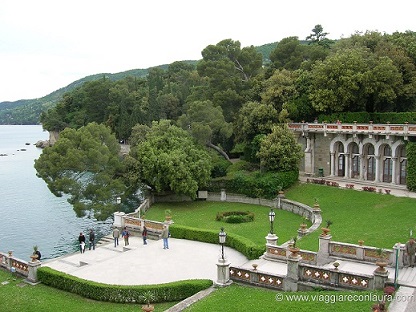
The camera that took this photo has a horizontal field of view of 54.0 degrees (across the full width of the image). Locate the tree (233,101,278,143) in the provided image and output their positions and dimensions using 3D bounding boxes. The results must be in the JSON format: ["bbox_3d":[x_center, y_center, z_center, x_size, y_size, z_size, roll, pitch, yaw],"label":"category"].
[{"bbox_3d":[7.707,-3.744,65.254,7.227,9.900,6.930,0,5,0],"label":"tree"}]

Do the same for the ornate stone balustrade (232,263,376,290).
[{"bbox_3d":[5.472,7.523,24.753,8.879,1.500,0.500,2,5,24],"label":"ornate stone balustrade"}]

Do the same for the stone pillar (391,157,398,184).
[{"bbox_3d":[22.982,1.811,50.230,0.495,3.316,0.495,-4,6,-37],"label":"stone pillar"}]

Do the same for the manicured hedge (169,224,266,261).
[{"bbox_3d":[0.489,7.249,35.140,10.255,0.841,2.082,4,6,43],"label":"manicured hedge"}]

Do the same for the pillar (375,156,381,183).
[{"bbox_3d":[20.603,1.589,49.803,0.530,3.311,0.530,-3,6,-33],"label":"pillar"}]

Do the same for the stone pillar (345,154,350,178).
[{"bbox_3d":[18.583,1.401,54.371,0.600,3.158,0.600,-4,6,-37],"label":"stone pillar"}]

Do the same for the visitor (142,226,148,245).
[{"bbox_3d":[-5.363,6.818,34.991,0.400,1.607,0.480,3,6,32],"label":"visitor"}]

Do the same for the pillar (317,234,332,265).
[{"bbox_3d":[8.334,6.795,29.163,0.693,2.059,0.693,3,5,30],"label":"pillar"}]

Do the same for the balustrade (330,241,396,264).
[{"bbox_3d":[10.471,6.667,27.940,4.109,1.069,0.416,3,5,30],"label":"balustrade"}]

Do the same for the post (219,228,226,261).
[{"bbox_3d":[0.974,5.579,25.949,0.480,2.075,0.480,2,5,27],"label":"post"}]

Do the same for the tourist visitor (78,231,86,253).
[{"bbox_3d":[-10.079,6.974,32.744,0.550,1.670,0.380,0,5,-6],"label":"tourist visitor"}]

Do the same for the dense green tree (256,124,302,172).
[{"bbox_3d":[9.974,-0.907,57.000,6.000,6.700,5.600,0,5,0],"label":"dense green tree"}]

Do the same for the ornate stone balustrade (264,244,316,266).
[{"bbox_3d":[6.165,7.434,30.447,3.762,1.030,0.416,3,5,30],"label":"ornate stone balustrade"}]

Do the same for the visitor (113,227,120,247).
[{"bbox_3d":[-7.744,6.813,34.509,0.550,1.697,0.380,-1,5,-8],"label":"visitor"}]

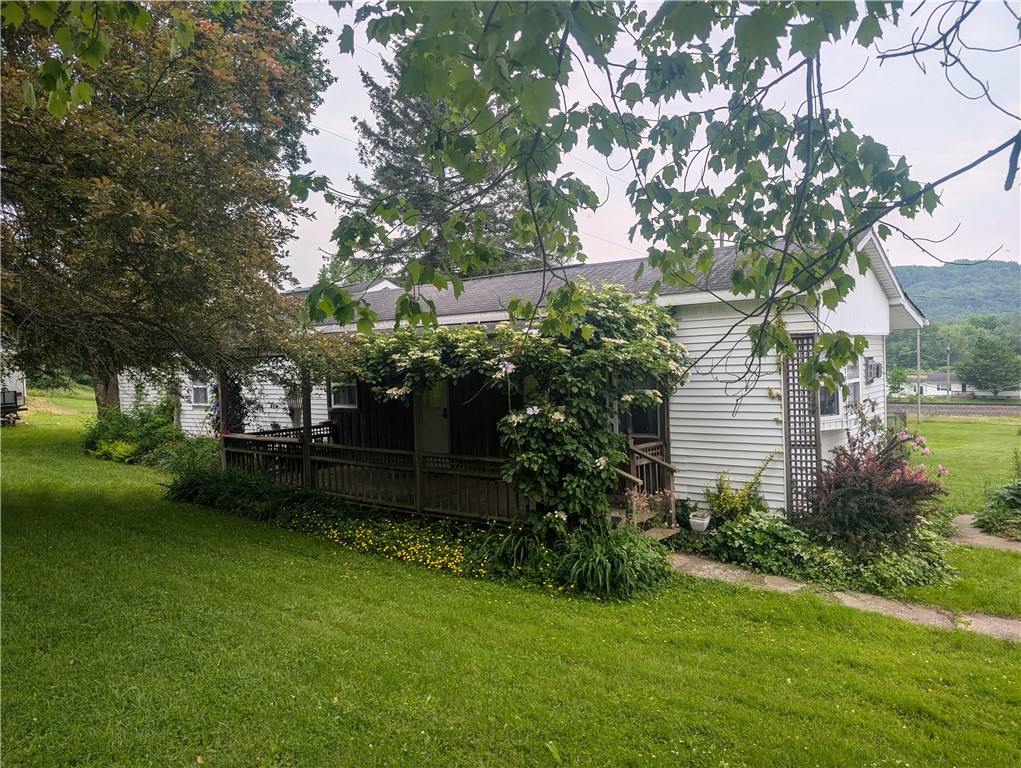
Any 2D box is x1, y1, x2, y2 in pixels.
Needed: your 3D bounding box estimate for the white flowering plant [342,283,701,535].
[{"bbox_3d":[-0.238,0.511,9.117,4.450,2.950,2.150,-1,2,39],"label":"white flowering plant"}]

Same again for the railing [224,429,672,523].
[{"bbox_3d":[-1.449,1.247,11.148,7.700,0.950,2.450,-1,2,39],"label":"railing"}]

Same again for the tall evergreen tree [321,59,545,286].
[{"bbox_3d":[-3.041,-6.211,29.706,9.300,17.500,9.300,-2,2,-5],"label":"tall evergreen tree"}]

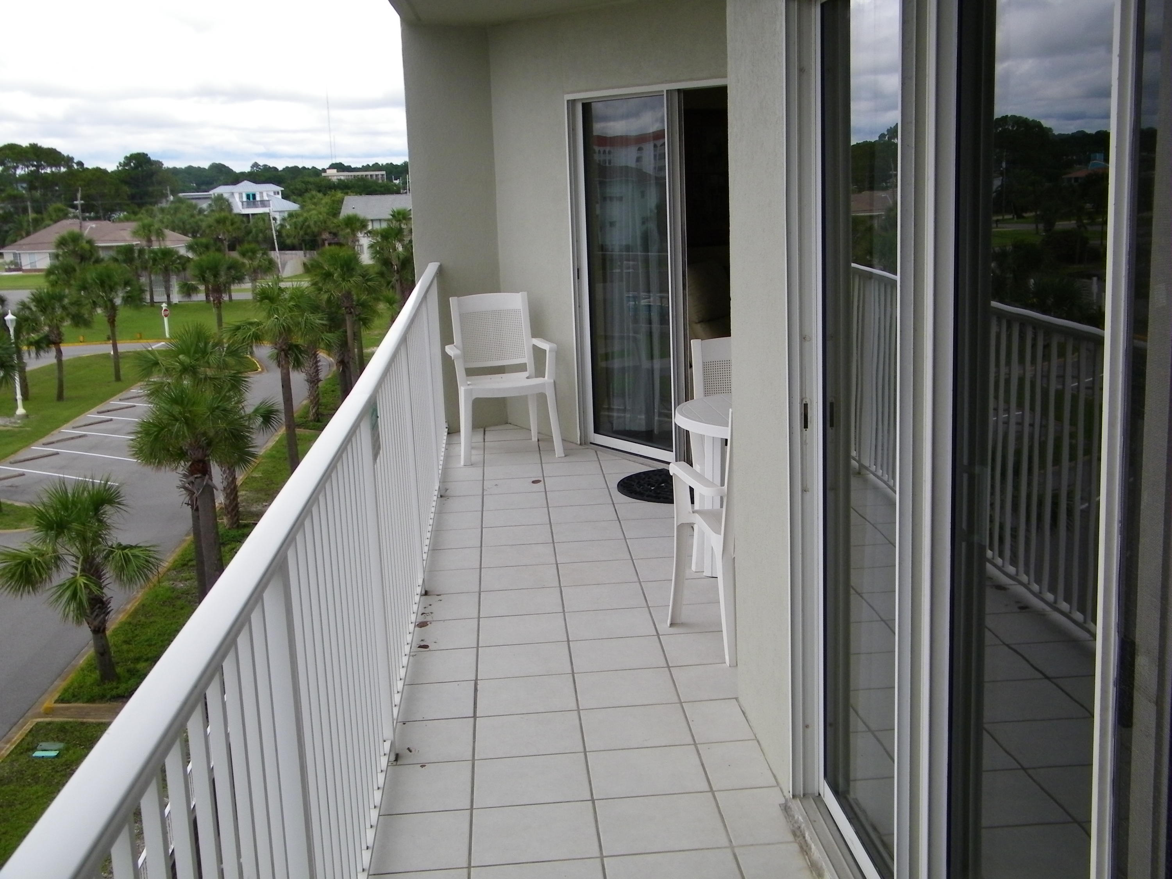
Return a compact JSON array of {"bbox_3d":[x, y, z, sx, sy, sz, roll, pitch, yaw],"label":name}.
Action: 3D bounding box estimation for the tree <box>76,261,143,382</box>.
[{"bbox_3d":[-23.676,-5.923,65.781,3.350,6.128,3.350,-2,11,0],"label":"tree"}]

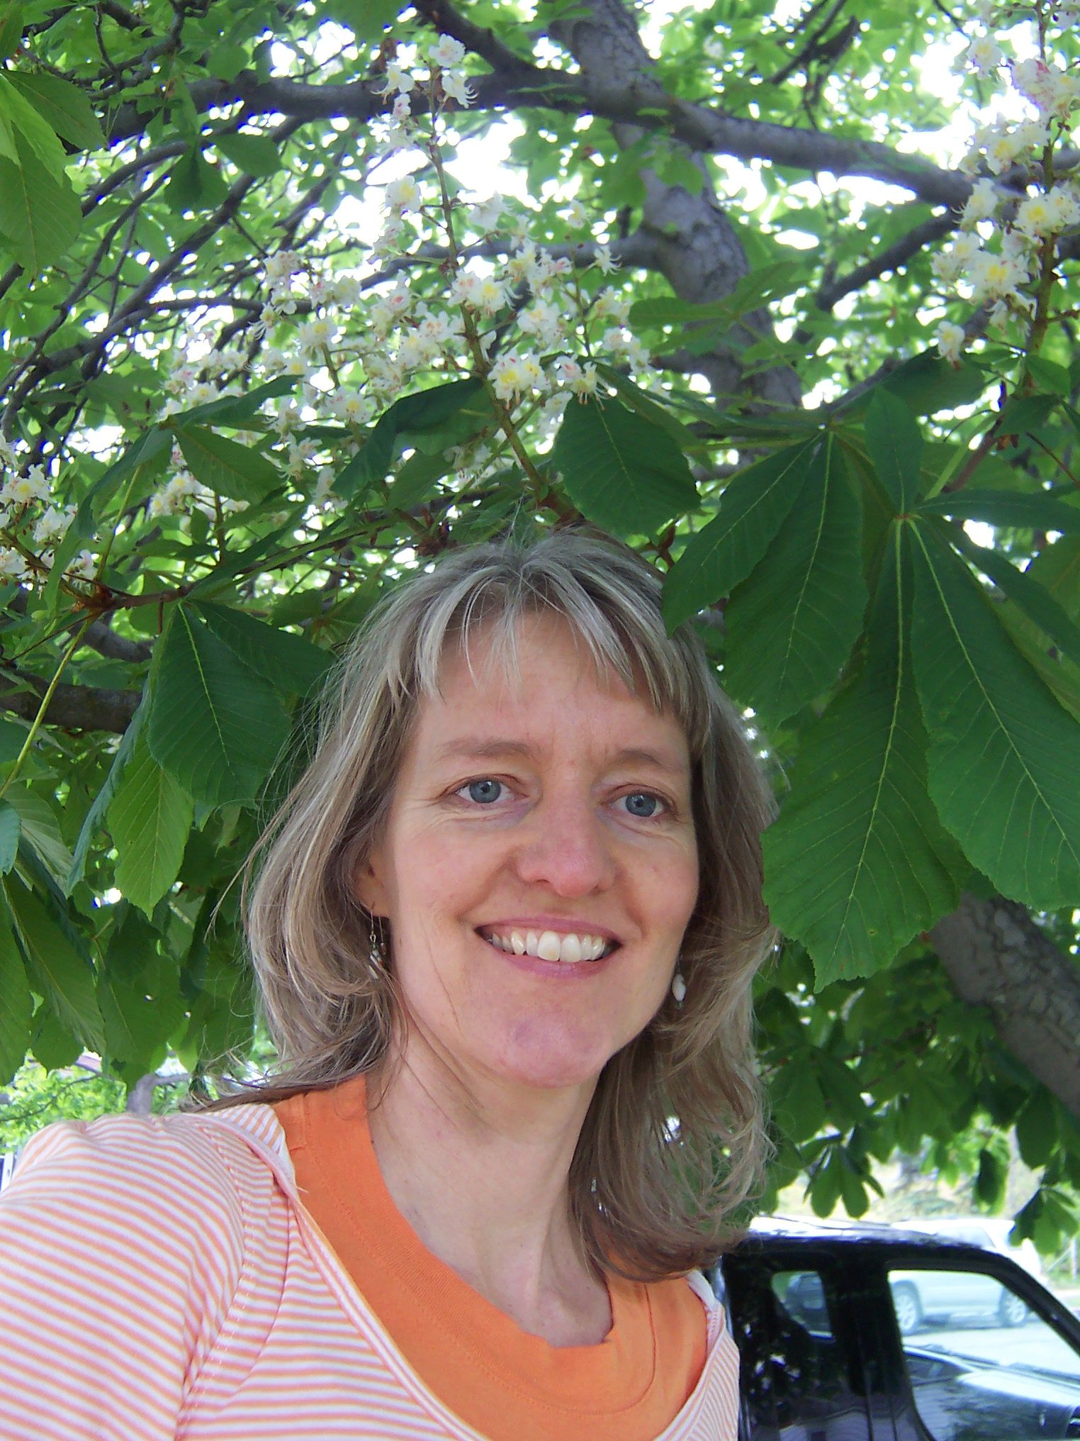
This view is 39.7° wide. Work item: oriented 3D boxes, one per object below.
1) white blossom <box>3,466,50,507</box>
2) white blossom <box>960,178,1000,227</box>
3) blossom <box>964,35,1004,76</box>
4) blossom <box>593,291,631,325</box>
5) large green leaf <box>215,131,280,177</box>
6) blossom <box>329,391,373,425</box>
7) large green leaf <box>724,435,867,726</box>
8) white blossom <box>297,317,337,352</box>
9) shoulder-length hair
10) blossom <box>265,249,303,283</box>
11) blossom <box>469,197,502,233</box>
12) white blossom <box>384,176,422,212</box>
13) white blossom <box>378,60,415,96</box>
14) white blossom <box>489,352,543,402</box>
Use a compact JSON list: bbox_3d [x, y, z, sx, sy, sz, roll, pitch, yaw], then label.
[{"bbox_3d":[-0.336,-0.153,0.980,0.031,0.027,0.026,2,-19,-6],"label":"white blossom"},{"bbox_3d":[0.264,-0.311,0.900,0.024,0.030,0.024,-8,-20,22],"label":"white blossom"},{"bbox_3d":[0.273,-0.408,0.920,0.025,0.026,0.024,-5,-20,14],"label":"blossom"},{"bbox_3d":[0.044,-0.248,0.900,0.022,0.020,0.019,-10,-20,33],"label":"blossom"},{"bbox_3d":[-0.323,-0.624,1.650,0.072,0.050,0.045,0,-19,0],"label":"large green leaf"},{"bbox_3d":[-0.111,-0.183,0.880,0.025,0.019,0.019,2,-17,0],"label":"blossom"},{"bbox_3d":[0.113,-0.061,0.660,0.059,0.130,0.032,8,-14,6],"label":"large green leaf"},{"bbox_3d":[-0.131,-0.226,0.880,0.024,0.021,0.019,3,-17,-3],"label":"white blossom"},{"bbox_3d":[-0.020,0.076,0.650,0.250,0.315,0.240,7,-13,-18],"label":"shoulder-length hair"},{"bbox_3d":[-0.188,-0.333,1.100,0.027,0.025,0.025,0,-19,0],"label":"blossom"},{"bbox_3d":[-0.030,-0.277,0.820,0.019,0.020,0.019,8,-18,-18],"label":"blossom"},{"bbox_3d":[-0.074,-0.285,0.810,0.020,0.019,0.019,-3,-18,16],"label":"white blossom"},{"bbox_3d":[-0.081,-0.360,0.840,0.019,0.020,0.020,15,-21,-37],"label":"white blossom"},{"bbox_3d":[-0.015,-0.206,0.900,0.033,0.030,0.026,0,-19,0],"label":"white blossom"}]

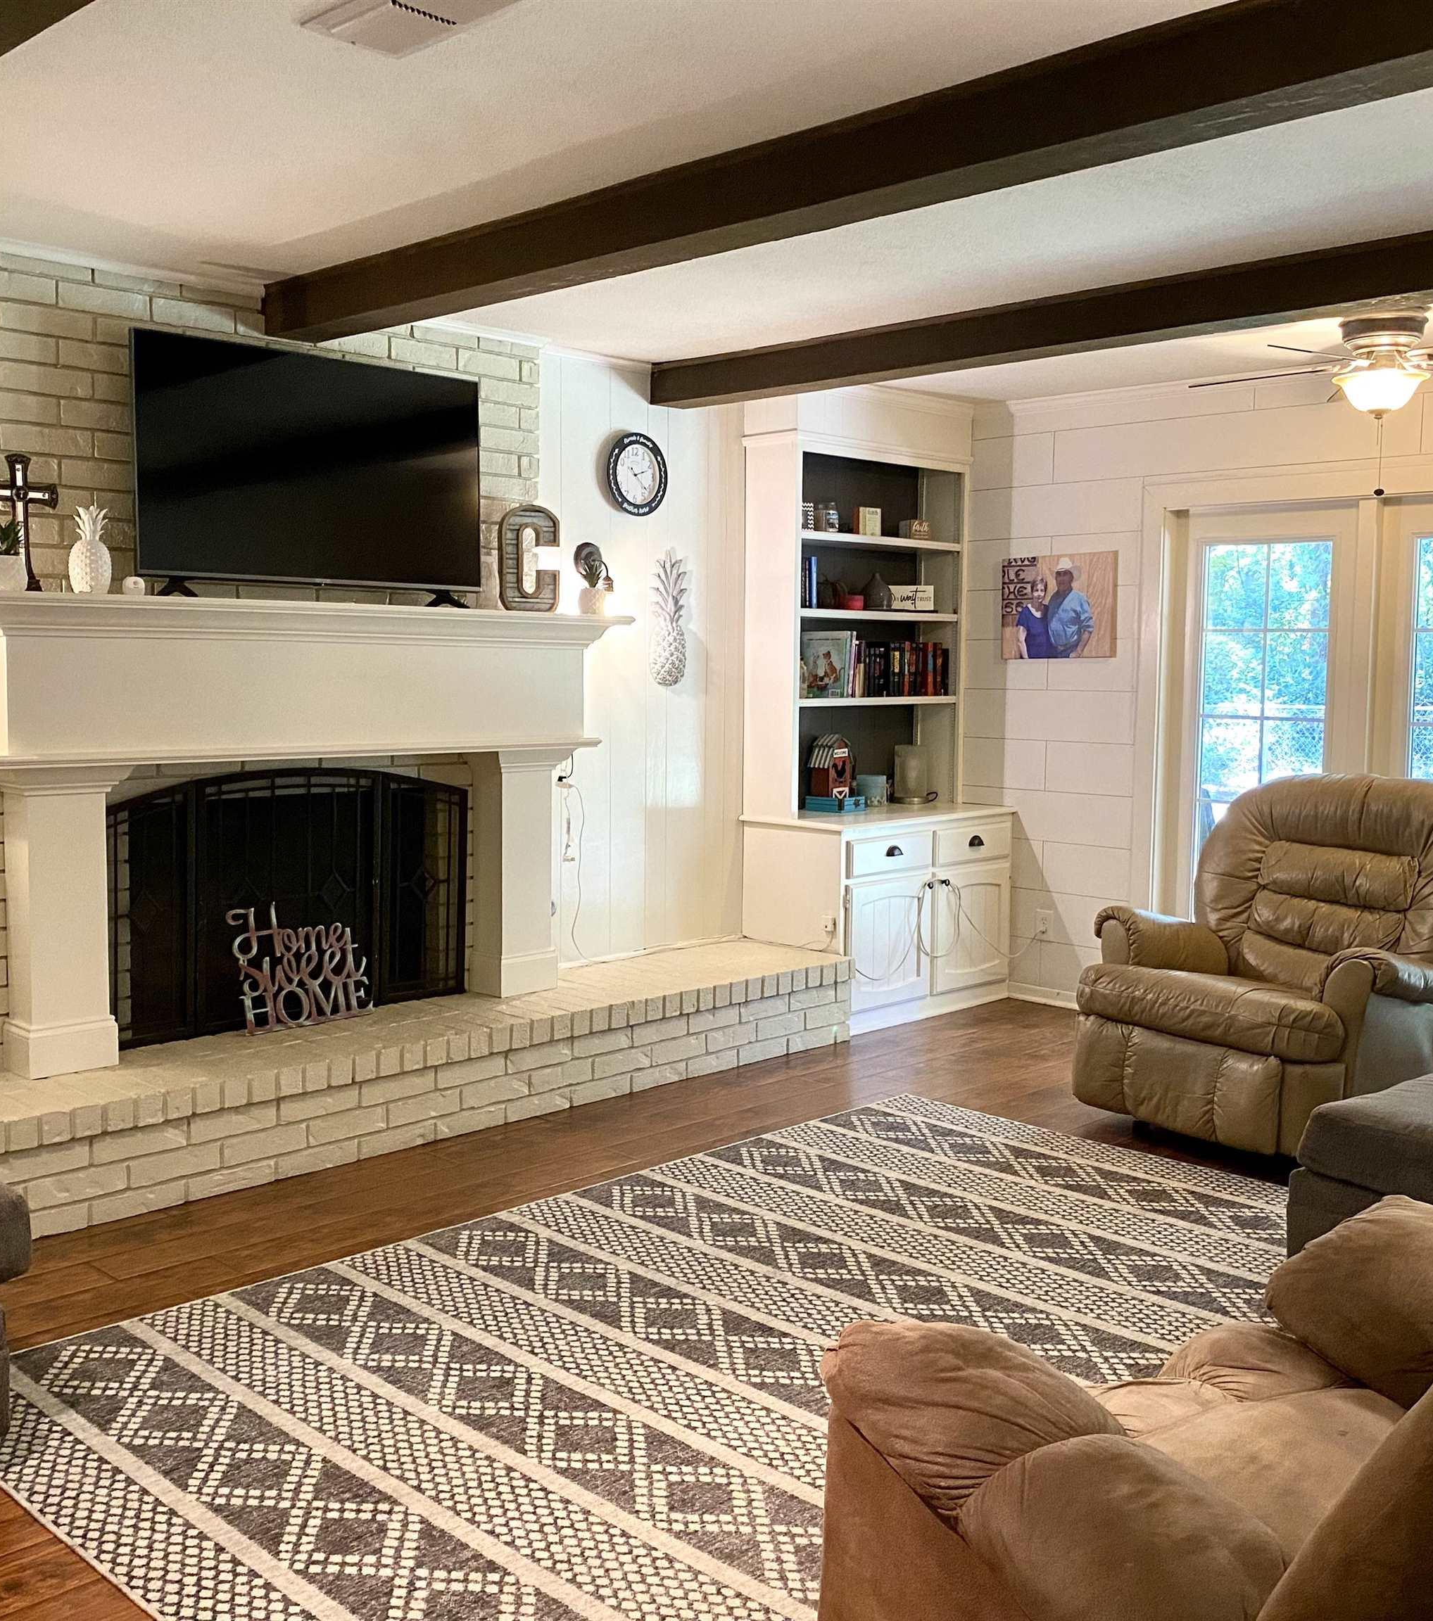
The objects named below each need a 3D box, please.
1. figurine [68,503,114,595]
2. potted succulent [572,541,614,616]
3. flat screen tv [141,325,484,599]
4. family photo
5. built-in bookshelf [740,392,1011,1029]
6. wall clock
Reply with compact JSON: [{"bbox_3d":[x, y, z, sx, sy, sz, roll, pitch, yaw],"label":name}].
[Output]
[{"bbox_3d":[-1.604,-0.660,4.150,0.115,0.232,0.118,6,7,44],"label":"figurine"},{"bbox_3d":[-0.391,-0.727,5.233,0.120,0.205,0.125,6,7,44],"label":"potted succulent"},{"bbox_3d":[-1.135,-0.946,4.596,0.080,0.645,1.115,6,7,44],"label":"flat screen tv"},{"bbox_3d":[1.349,-0.809,6.453,0.525,0.410,0.035,6,7,44],"label":"family photo"},{"bbox_3d":[0.666,-0.409,6.468,0.560,2.410,1.015,6,7,44],"label":"built-in bookshelf"},{"bbox_3d":[-0.292,-1.197,5.769,0.050,0.300,0.298,6,7,44],"label":"wall clock"}]

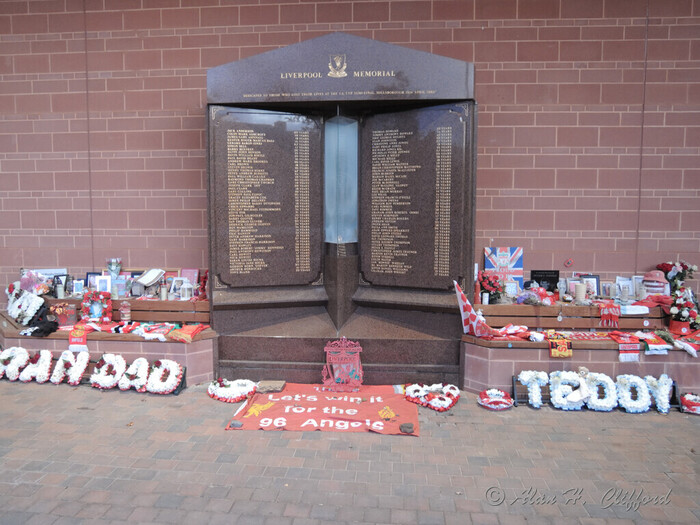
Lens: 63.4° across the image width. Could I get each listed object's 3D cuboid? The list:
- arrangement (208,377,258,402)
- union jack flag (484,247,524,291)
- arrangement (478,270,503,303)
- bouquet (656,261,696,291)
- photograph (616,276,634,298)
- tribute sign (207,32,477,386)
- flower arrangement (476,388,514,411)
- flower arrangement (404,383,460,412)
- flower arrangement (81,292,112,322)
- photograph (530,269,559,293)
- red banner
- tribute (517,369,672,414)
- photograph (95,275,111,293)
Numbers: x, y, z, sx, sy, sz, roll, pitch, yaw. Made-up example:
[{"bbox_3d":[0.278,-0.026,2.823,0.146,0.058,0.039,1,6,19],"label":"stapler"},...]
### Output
[{"bbox_3d":[-1.086,1.164,5.193,0.440,0.085,0.440,1,6,5],"label":"arrangement"},{"bbox_3d":[1.680,0.113,6.166,0.415,0.540,0.030,1,-2,5],"label":"union jack flag"},{"bbox_3d":[1.427,0.248,5.731,0.250,0.317,0.230,1,6,5],"label":"arrangement"},{"bbox_3d":[3.324,0.132,5.755,0.414,0.311,0.290,1,6,5],"label":"bouquet"},{"bbox_3d":[2.905,0.264,5.967,0.193,0.223,0.025,1,-6,5],"label":"photograph"},{"bbox_3d":[-0.071,-0.519,5.891,2.554,3.365,0.820,1,5,5],"label":"tribute sign"},{"bbox_3d":[1.278,1.204,4.964,0.305,0.090,0.305,1,5,5],"label":"flower arrangement"},{"bbox_3d":[0.733,1.197,5.033,0.490,0.090,0.480,1,5,5],"label":"flower arrangement"},{"bbox_3d":[-2.709,0.480,6.062,0.320,0.350,0.090,1,-5,5],"label":"flower arrangement"},{"bbox_3d":[2.095,0.235,6.098,0.295,0.275,0.030,1,-3,5],"label":"photograph"},{"bbox_3d":[-0.166,1.226,4.886,1.484,0.025,1.203,1,6,5],"label":"red banner"},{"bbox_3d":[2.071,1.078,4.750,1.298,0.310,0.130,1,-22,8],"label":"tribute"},{"bbox_3d":[-2.702,0.255,6.211,0.173,0.212,0.025,1,-4,5],"label":"photograph"}]

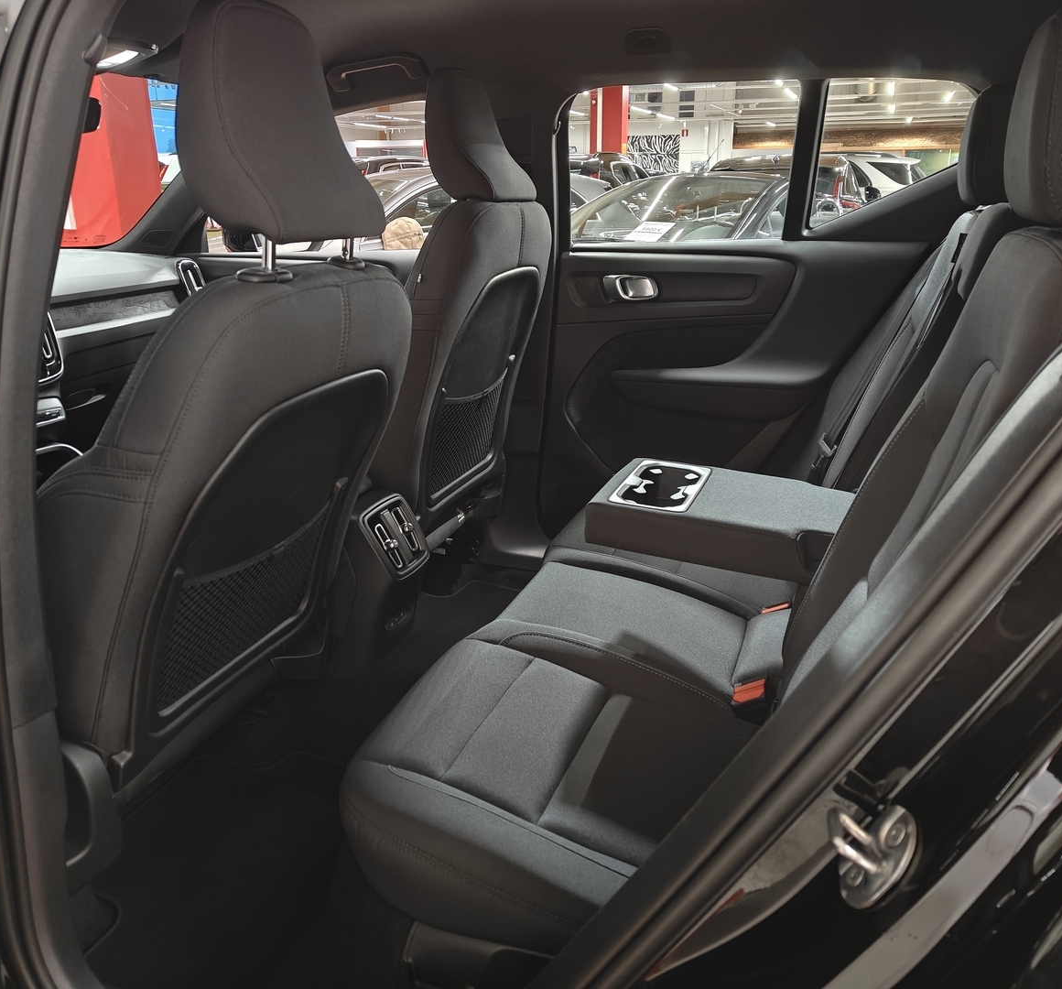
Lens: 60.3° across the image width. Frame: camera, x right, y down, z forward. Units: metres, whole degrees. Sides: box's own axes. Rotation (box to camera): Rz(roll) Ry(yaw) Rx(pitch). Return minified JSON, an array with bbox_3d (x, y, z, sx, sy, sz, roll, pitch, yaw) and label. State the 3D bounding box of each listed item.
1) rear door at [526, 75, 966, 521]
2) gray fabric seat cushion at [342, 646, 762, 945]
[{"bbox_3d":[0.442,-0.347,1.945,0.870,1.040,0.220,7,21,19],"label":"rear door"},{"bbox_3d":[0.077,0.344,1.031,0.510,0.155,0.385,7,21,19],"label":"gray fabric seat cushion"}]

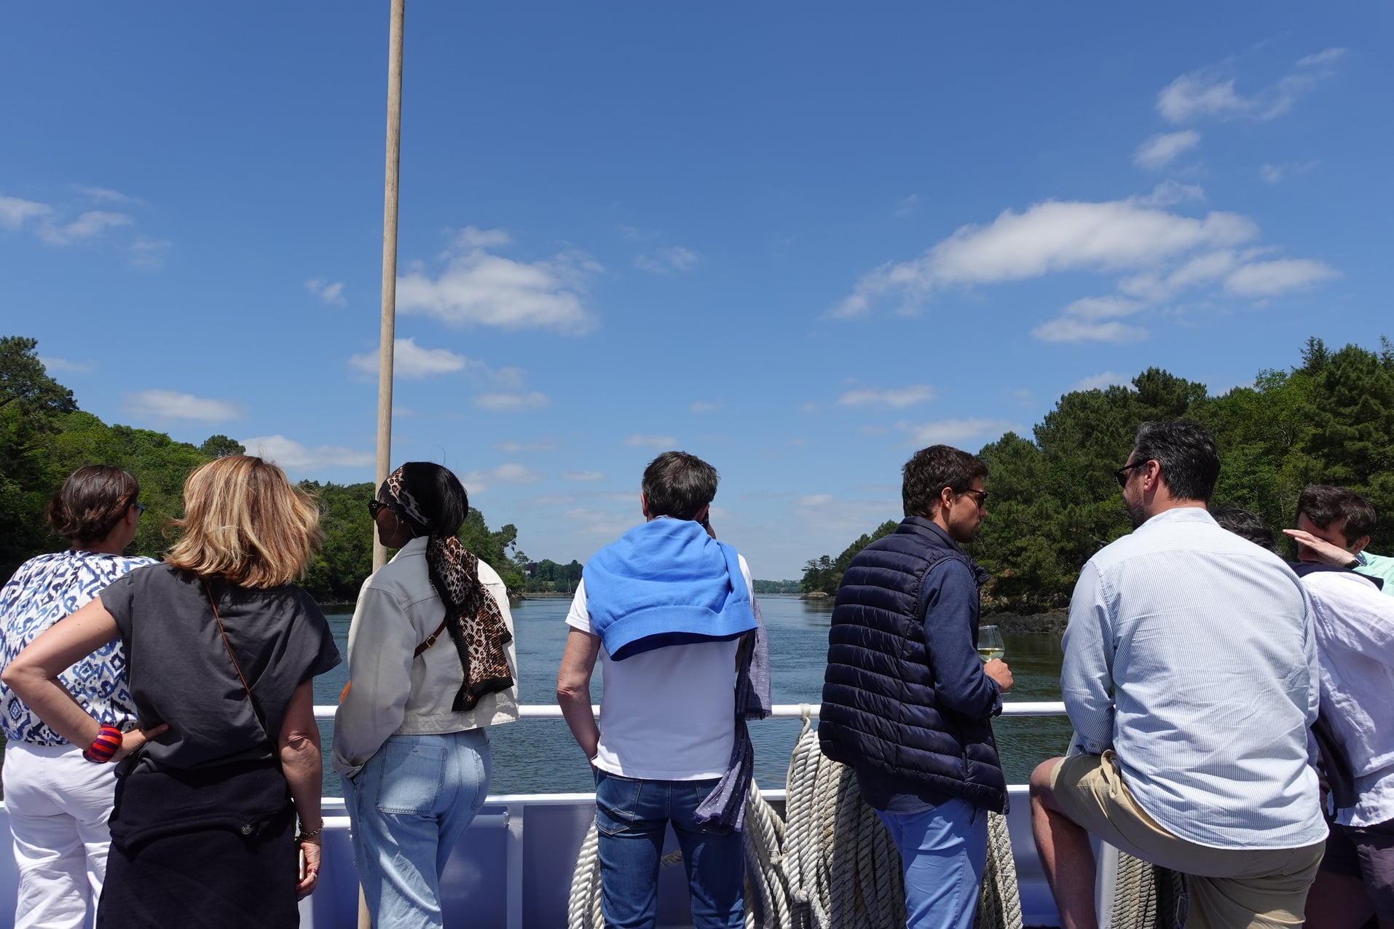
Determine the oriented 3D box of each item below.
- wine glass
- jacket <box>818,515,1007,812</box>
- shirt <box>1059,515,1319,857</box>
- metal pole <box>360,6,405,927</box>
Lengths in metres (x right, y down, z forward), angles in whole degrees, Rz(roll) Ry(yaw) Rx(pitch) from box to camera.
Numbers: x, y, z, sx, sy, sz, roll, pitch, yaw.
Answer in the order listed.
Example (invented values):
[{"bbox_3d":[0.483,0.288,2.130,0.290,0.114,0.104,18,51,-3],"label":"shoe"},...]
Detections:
[{"bbox_3d":[0.725,0.475,2.359,0.070,0.168,0.070,-8,-7,-1],"label":"wine glass"},{"bbox_3d":[0.521,0.475,2.359,0.360,0.703,0.460,3,-8,-24],"label":"jacket"},{"bbox_3d":[1.059,0.447,2.090,0.520,0.715,0.360,-1,-7,5],"label":"shirt"},{"bbox_3d":[-0.918,0.009,2.822,0.043,3.200,0.043,0,-7,0],"label":"metal pole"}]

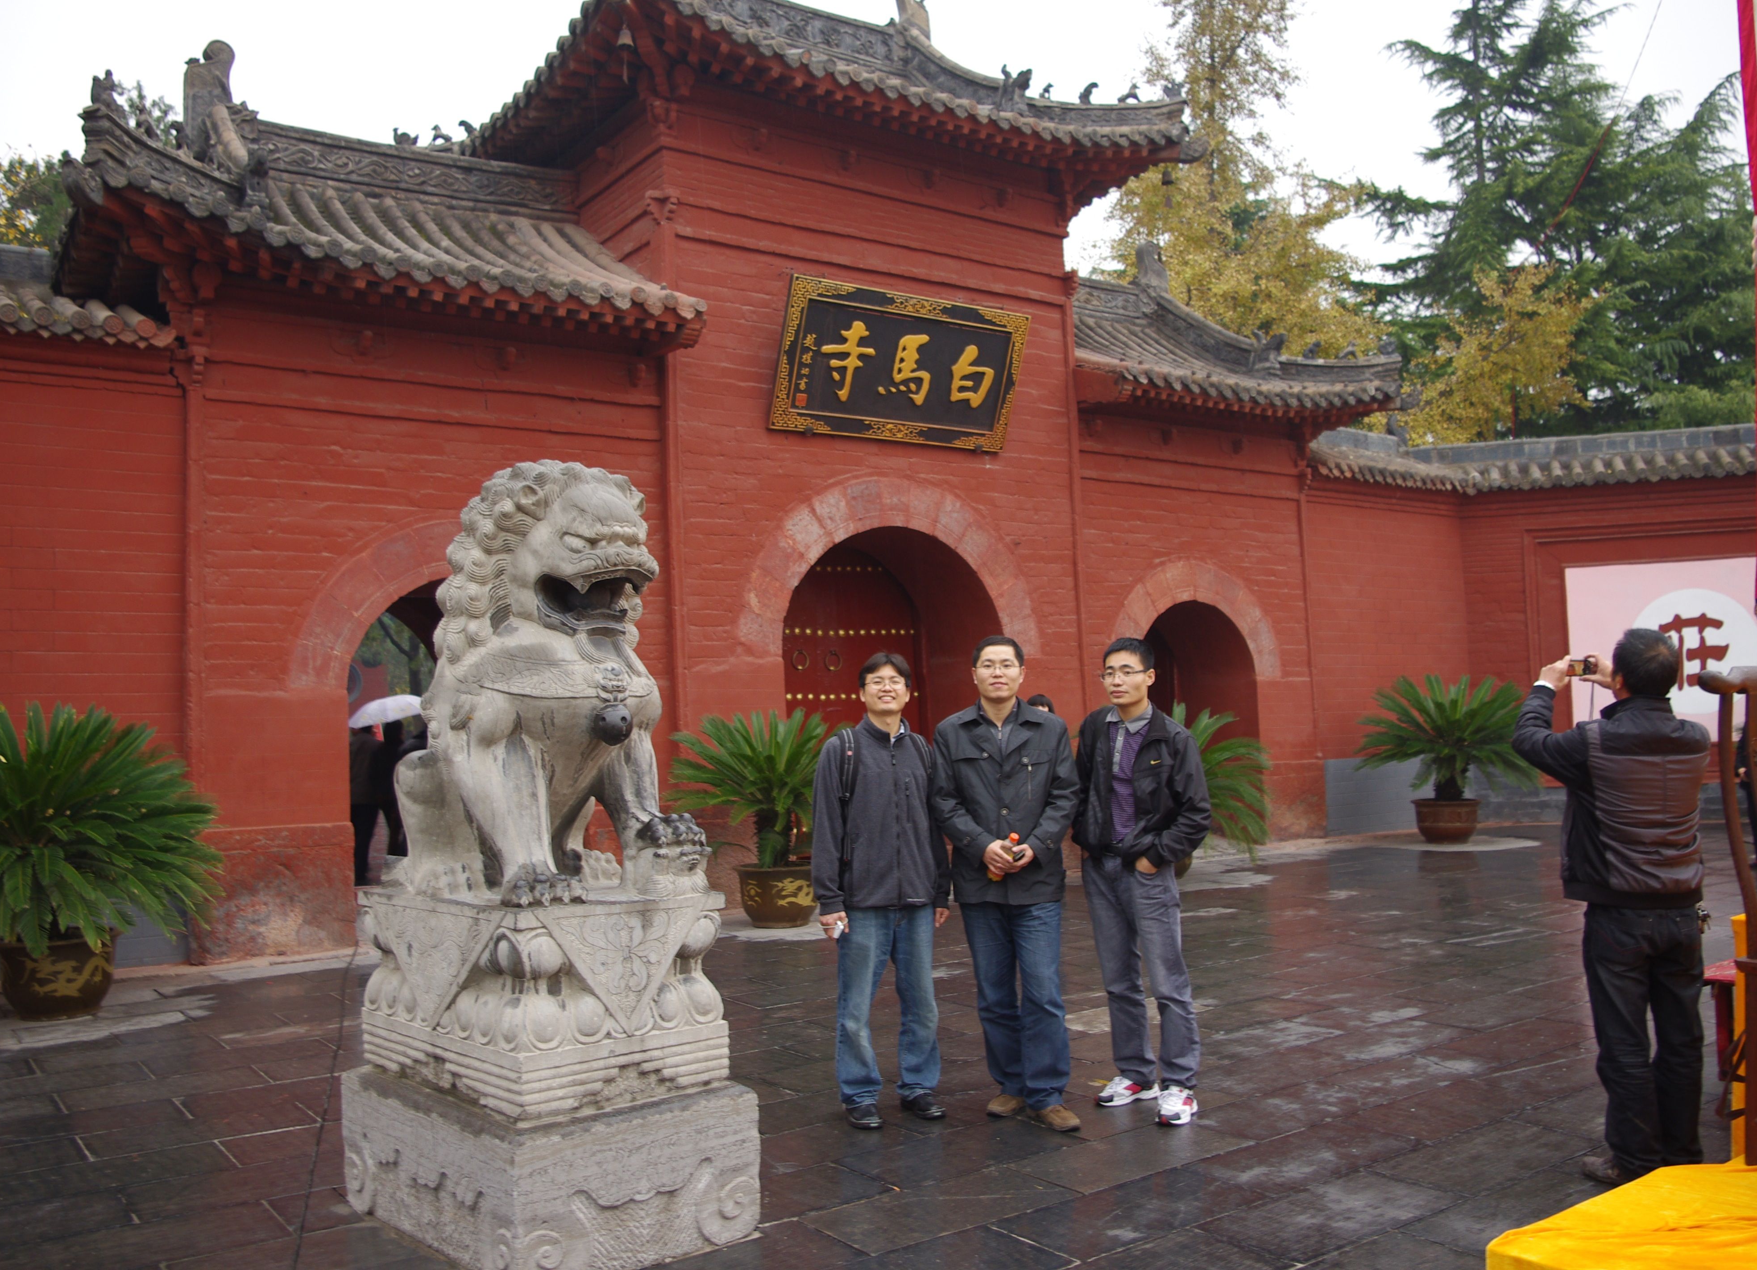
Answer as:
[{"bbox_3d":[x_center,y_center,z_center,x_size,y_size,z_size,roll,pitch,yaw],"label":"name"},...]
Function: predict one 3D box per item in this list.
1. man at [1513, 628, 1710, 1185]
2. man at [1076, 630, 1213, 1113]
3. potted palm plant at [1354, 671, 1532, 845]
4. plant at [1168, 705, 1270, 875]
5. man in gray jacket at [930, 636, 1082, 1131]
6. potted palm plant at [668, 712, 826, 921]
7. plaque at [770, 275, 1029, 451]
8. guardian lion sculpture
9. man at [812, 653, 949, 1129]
[{"bbox_3d":[2.309,0.809,4.581,0.570,1.680,0.540,-2,-4,-3],"label":"man"},{"bbox_3d":[0.940,0.879,5.281,0.500,1.730,0.360,-4,-4,29],"label":"man"},{"bbox_3d":[5.956,1.331,15.343,1.950,1.760,1.950,1,-5,-34],"label":"potted palm plant"},{"bbox_3d":[2.553,1.384,13.109,1.750,1.620,1.750,1,-5,-34],"label":"plant"},{"bbox_3d":[0.465,0.884,5.259,0.540,1.750,0.360,-2,-4,3],"label":"man in gray jacket"},{"bbox_3d":[-0.764,1.369,10.865,1.600,1.620,1.600,-2,-4,0],"label":"potted palm plant"},{"bbox_3d":[0.219,-2.342,12.637,2.500,1.270,0.120,1,18,-34],"label":"plaque"},{"bbox_3d":[-1.044,0.133,4.392,0.640,1.310,0.960,1,-5,-41],"label":"guardian lion sculpture"},{"bbox_3d":[0.008,0.924,5.352,0.500,1.715,0.380,-2,-4,-3],"label":"man"}]

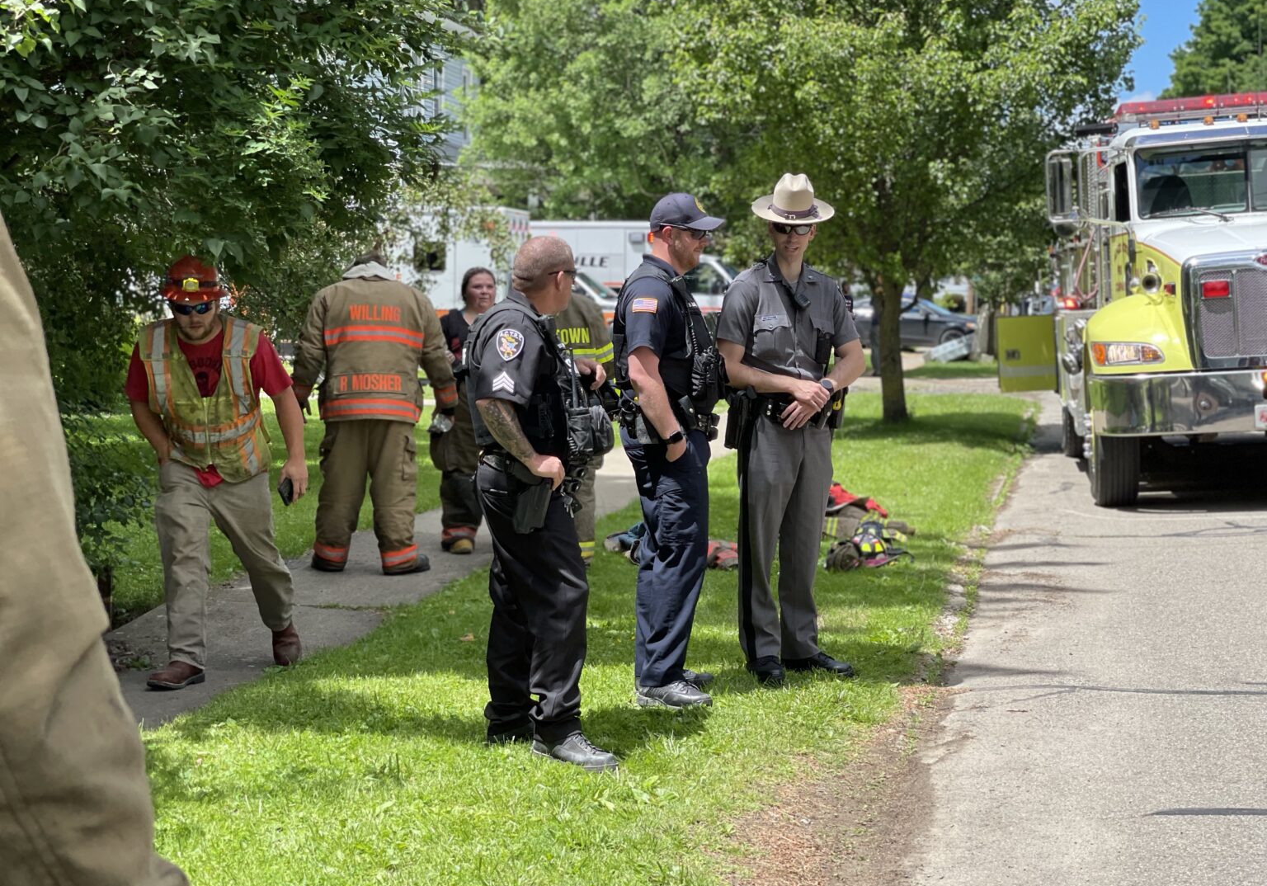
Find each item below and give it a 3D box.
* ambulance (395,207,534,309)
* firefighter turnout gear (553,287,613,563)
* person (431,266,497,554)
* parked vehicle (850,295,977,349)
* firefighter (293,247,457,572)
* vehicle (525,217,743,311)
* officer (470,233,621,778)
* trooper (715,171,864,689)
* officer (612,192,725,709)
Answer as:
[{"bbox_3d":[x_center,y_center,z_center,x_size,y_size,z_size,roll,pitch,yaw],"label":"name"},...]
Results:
[{"bbox_3d":[-2.966,-2.930,43.421,6.800,2.780,2.400,1,4,12],"label":"ambulance"},{"bbox_3d":[-0.457,-0.206,13.046,0.800,1.727,0.480,0,4,0],"label":"firefighter turnout gear"},{"bbox_3d":[-0.922,-0.201,13.798,0.560,1.663,0.400,-1,4,-17],"label":"person"},{"bbox_3d":[6.755,-3.162,62.442,4.850,1.470,1.850,1,4,12],"label":"parked vehicle"},{"bbox_3d":[-1.431,-0.176,12.846,0.880,1.701,0.500,0,4,-3],"label":"firefighter"},{"bbox_3d":[-0.278,-3.295,49.879,6.800,2.780,2.400,0,4,7],"label":"vehicle"},{"bbox_3d":[-0.306,0.182,7.696,0.480,1.713,0.560,0,4,-3],"label":"officer"},{"bbox_3d":[0.609,-0.060,9.039,0.540,1.935,0.360,-1,4,-22],"label":"trooper"},{"bbox_3d":[0.129,0.019,8.562,0.400,1.842,0.540,1,4,9],"label":"officer"}]

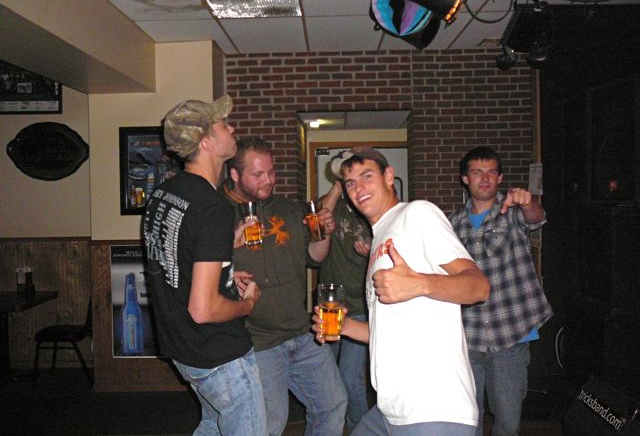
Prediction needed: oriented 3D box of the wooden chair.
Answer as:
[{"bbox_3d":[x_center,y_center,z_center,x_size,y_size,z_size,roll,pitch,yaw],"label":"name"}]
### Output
[{"bbox_3d":[-2.075,0.945,5.480,0.540,0.850,0.440,-1,2,0],"label":"wooden chair"}]

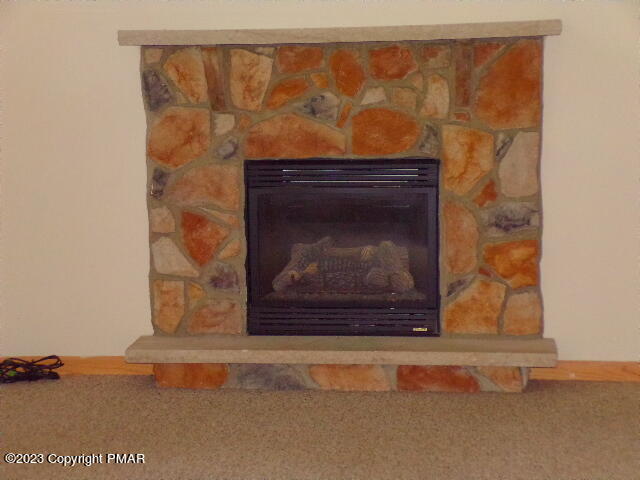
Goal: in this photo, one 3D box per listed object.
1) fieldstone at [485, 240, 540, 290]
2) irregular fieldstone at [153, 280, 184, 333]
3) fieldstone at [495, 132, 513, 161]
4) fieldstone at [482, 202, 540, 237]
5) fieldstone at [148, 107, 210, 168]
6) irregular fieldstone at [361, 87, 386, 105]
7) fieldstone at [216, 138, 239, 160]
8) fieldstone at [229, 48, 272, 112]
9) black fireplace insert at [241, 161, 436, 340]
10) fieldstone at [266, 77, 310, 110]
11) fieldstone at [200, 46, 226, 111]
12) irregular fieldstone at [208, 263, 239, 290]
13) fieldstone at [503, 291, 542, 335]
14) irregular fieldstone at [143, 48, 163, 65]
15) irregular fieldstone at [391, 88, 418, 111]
[{"bbox_3d":[0.896,0.112,6.389,0.253,0.230,0.075,0,7,7],"label":"fieldstone"},{"bbox_3d":[-0.697,0.303,6.371,0.152,0.245,0.070,0,8,8],"label":"irregular fieldstone"},{"bbox_3d":[0.812,-0.416,6.055,0.079,0.123,0.050,0,8,8],"label":"fieldstone"},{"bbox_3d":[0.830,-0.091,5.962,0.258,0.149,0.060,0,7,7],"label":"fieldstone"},{"bbox_3d":[-0.633,-0.471,6.253,0.288,0.281,0.080,0,8,8],"label":"fieldstone"},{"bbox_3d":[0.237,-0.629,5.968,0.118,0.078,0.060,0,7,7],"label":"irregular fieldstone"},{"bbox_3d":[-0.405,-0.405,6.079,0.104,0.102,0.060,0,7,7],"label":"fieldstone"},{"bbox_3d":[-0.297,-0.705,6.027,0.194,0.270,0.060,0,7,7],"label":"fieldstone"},{"bbox_3d":[0.126,0.012,6.372,0.883,0.809,0.350,0,8,8],"label":"black fireplace insert"},{"bbox_3d":[-0.146,-0.687,6.422,0.203,0.151,0.065,0,7,7],"label":"fieldstone"},{"bbox_3d":[-0.475,-0.731,6.186,0.119,0.286,0.065,0,8,8],"label":"fieldstone"},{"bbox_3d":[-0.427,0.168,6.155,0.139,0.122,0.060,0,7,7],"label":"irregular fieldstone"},{"bbox_3d":[0.948,0.337,6.407,0.175,0.203,0.070,0,7,7],"label":"fieldstone"},{"bbox_3d":[-0.783,-0.868,6.477,0.092,0.075,0.055,0,7,7],"label":"irregular fieldstone"},{"bbox_3d":[0.373,-0.630,6.083,0.115,0.106,0.055,0,8,8],"label":"irregular fieldstone"}]

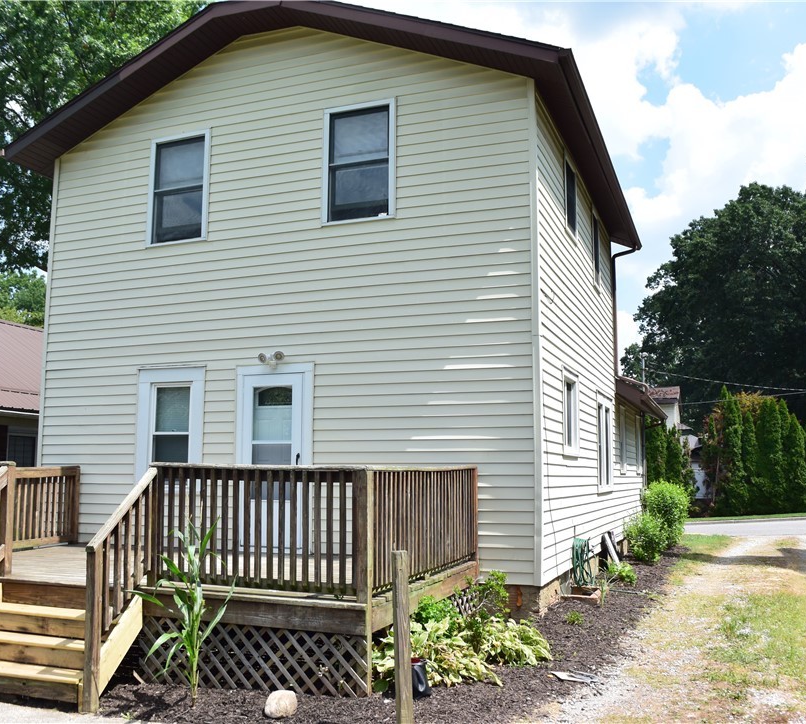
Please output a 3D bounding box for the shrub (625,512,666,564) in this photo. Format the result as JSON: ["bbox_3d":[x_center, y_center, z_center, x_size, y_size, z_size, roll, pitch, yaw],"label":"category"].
[{"bbox_3d":[4.140,3.010,13.900,0.740,0.900,0.740,-3,-9,21],"label":"shrub"}]

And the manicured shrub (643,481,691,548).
[{"bbox_3d":[5.500,3.160,17.000,1.000,1.420,1.000,-3,-9,21],"label":"manicured shrub"}]

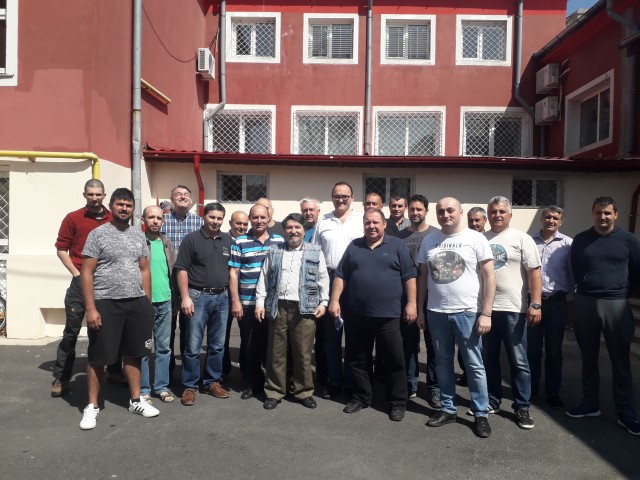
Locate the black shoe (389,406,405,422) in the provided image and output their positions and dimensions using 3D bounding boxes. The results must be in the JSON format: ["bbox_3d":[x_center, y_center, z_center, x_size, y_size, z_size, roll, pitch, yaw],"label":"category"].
[{"bbox_3d":[0.638,1.358,4.034,0.108,0.115,0.290,1,1,15],"label":"black shoe"}]

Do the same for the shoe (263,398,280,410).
[{"bbox_3d":[-0.377,1.338,4.234,0.108,0.115,0.290,1,1,15],"label":"shoe"}]

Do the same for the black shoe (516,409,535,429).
[{"bbox_3d":[1.610,1.383,3.960,0.105,0.120,0.290,1,1,11],"label":"black shoe"}]

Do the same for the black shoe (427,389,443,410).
[{"bbox_3d":[1.002,1.357,4.337,0.108,0.115,0.290,1,1,1],"label":"black shoe"}]

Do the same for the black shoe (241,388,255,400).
[{"bbox_3d":[-0.646,1.343,4.500,0.105,0.110,0.280,1,1,20],"label":"black shoe"}]

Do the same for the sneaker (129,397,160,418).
[{"bbox_3d":[-1.424,1.323,4.026,0.290,0.125,0.105,1,1,29],"label":"sneaker"}]

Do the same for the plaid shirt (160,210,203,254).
[{"bbox_3d":[-1.327,0.053,4.800,0.500,0.680,0.280,1,1,-14],"label":"plaid shirt"}]

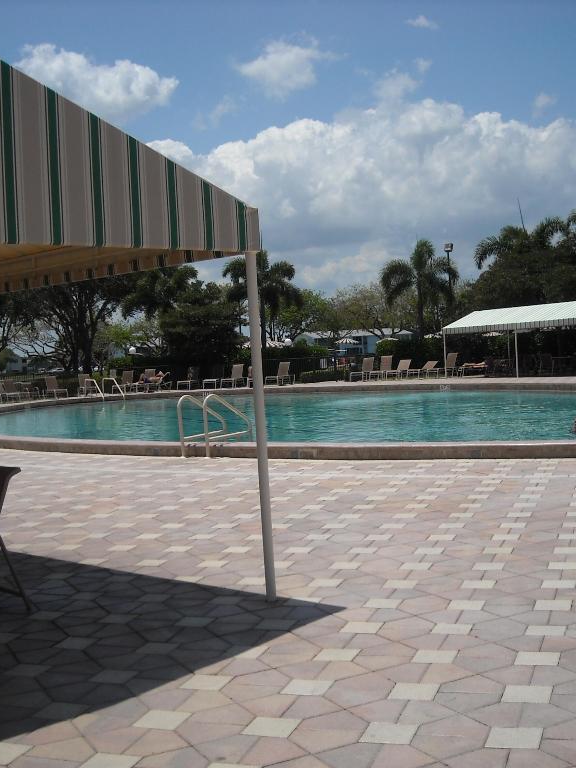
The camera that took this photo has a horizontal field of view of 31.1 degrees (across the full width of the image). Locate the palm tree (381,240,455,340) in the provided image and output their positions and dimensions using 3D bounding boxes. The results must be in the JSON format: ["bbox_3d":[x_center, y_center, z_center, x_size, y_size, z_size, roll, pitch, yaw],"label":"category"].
[{"bbox_3d":[7.538,-4.520,60.886,4.400,7.600,4.400,-3,2,0],"label":"palm tree"}]

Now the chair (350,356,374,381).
[{"bbox_3d":[3.441,-0.697,47.500,0.650,1.030,1.450,-2,2,31],"label":"chair"}]

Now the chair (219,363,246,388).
[{"bbox_3d":[-2.622,-0.354,49.736,0.640,1.070,1.600,-3,2,20],"label":"chair"}]

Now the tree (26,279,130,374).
[{"bbox_3d":[-14.028,-4.090,70.000,7.500,8.300,7.200,-3,1,0],"label":"tree"}]

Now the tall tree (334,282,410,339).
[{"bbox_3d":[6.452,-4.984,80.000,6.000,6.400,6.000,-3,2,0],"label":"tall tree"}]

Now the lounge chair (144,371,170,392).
[{"bbox_3d":[-5.951,-0.099,46.500,1.500,0.880,0.660,-4,2,-13],"label":"lounge chair"}]

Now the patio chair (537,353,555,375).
[{"bbox_3d":[11.587,-0.876,46.500,0.600,0.930,0.650,-2,2,37],"label":"patio chair"}]

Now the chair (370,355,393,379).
[{"bbox_3d":[4.381,-0.700,48.410,0.640,1.070,1.600,-2,2,25],"label":"chair"}]

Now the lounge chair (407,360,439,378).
[{"bbox_3d":[6.427,-0.698,48.754,0.640,0.820,1.850,-2,2,34],"label":"lounge chair"}]

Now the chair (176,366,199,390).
[{"bbox_3d":[-4.565,-0.266,47.500,0.650,1.020,1.450,-2,2,22],"label":"chair"}]

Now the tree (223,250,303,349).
[{"bbox_3d":[-1.656,-4.699,70.000,5.200,8.600,5.200,-3,1,0],"label":"tree"}]

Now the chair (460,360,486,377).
[{"bbox_3d":[8.149,-0.652,45.000,1.450,0.650,0.650,-4,2,-24],"label":"chair"}]

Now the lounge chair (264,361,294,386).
[{"bbox_3d":[-0.369,-0.499,47.800,0.650,1.030,1.450,-2,2,30],"label":"lounge chair"}]

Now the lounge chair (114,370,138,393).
[{"bbox_3d":[-7.740,-0.047,49.268,0.640,1.050,1.600,-3,2,12],"label":"lounge chair"}]

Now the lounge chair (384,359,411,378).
[{"bbox_3d":[5.199,-0.705,48.748,0.640,0.970,1.750,-2,2,29],"label":"lounge chair"}]

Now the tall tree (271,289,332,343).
[{"bbox_3d":[0.810,-3.819,74.908,5.000,6.100,5.000,-3,2,0],"label":"tall tree"}]

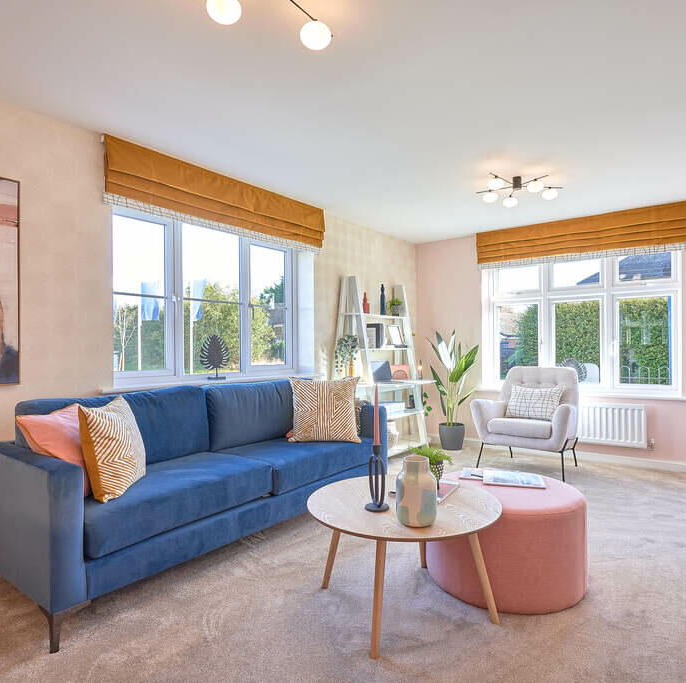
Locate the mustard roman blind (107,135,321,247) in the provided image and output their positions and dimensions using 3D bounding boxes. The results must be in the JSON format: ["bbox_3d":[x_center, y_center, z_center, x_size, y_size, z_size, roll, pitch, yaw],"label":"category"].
[{"bbox_3d":[-0.785,-1.008,3.389,0.090,0.415,1.900,-1,0,39],"label":"mustard roman blind"}]

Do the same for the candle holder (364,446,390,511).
[{"bbox_3d":[0.146,0.572,1.929,0.100,0.270,0.100,0,0,0],"label":"candle holder"}]

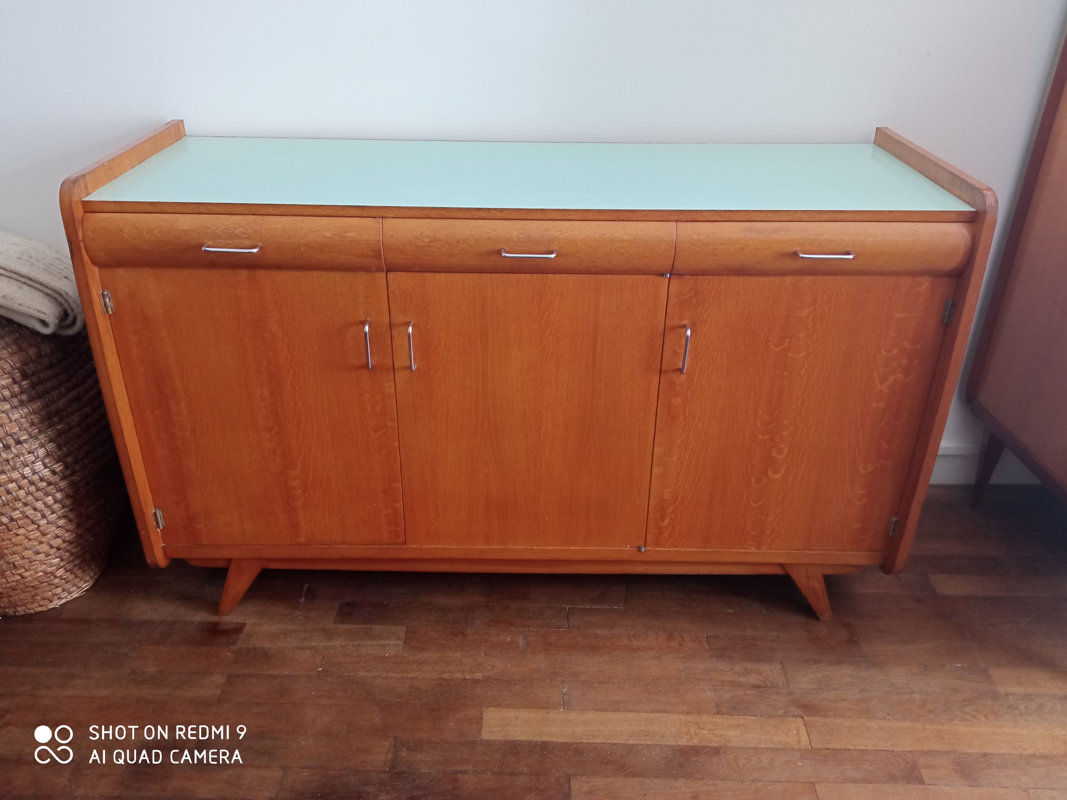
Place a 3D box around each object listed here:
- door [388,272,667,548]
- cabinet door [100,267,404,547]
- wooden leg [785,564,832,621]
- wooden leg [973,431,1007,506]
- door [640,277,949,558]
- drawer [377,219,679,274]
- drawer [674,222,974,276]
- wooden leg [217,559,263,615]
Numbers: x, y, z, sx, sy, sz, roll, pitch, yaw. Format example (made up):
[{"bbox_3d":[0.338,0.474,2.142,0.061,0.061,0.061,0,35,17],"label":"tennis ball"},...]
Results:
[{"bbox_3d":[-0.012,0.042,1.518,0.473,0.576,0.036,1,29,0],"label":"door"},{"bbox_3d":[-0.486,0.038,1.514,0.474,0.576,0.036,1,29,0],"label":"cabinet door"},{"bbox_3d":[0.562,0.384,1.717,0.120,0.143,0.049,1,29,0],"label":"wooden leg"},{"bbox_3d":[1.109,0.173,2.034,0.050,0.213,0.054,1,29,0],"label":"wooden leg"},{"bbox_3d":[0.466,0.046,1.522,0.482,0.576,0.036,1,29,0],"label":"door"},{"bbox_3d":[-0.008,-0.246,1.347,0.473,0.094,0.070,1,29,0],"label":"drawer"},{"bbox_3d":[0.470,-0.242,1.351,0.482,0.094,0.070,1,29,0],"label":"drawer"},{"bbox_3d":[-0.595,0.372,1.707,0.113,0.143,0.049,1,29,0],"label":"wooden leg"}]

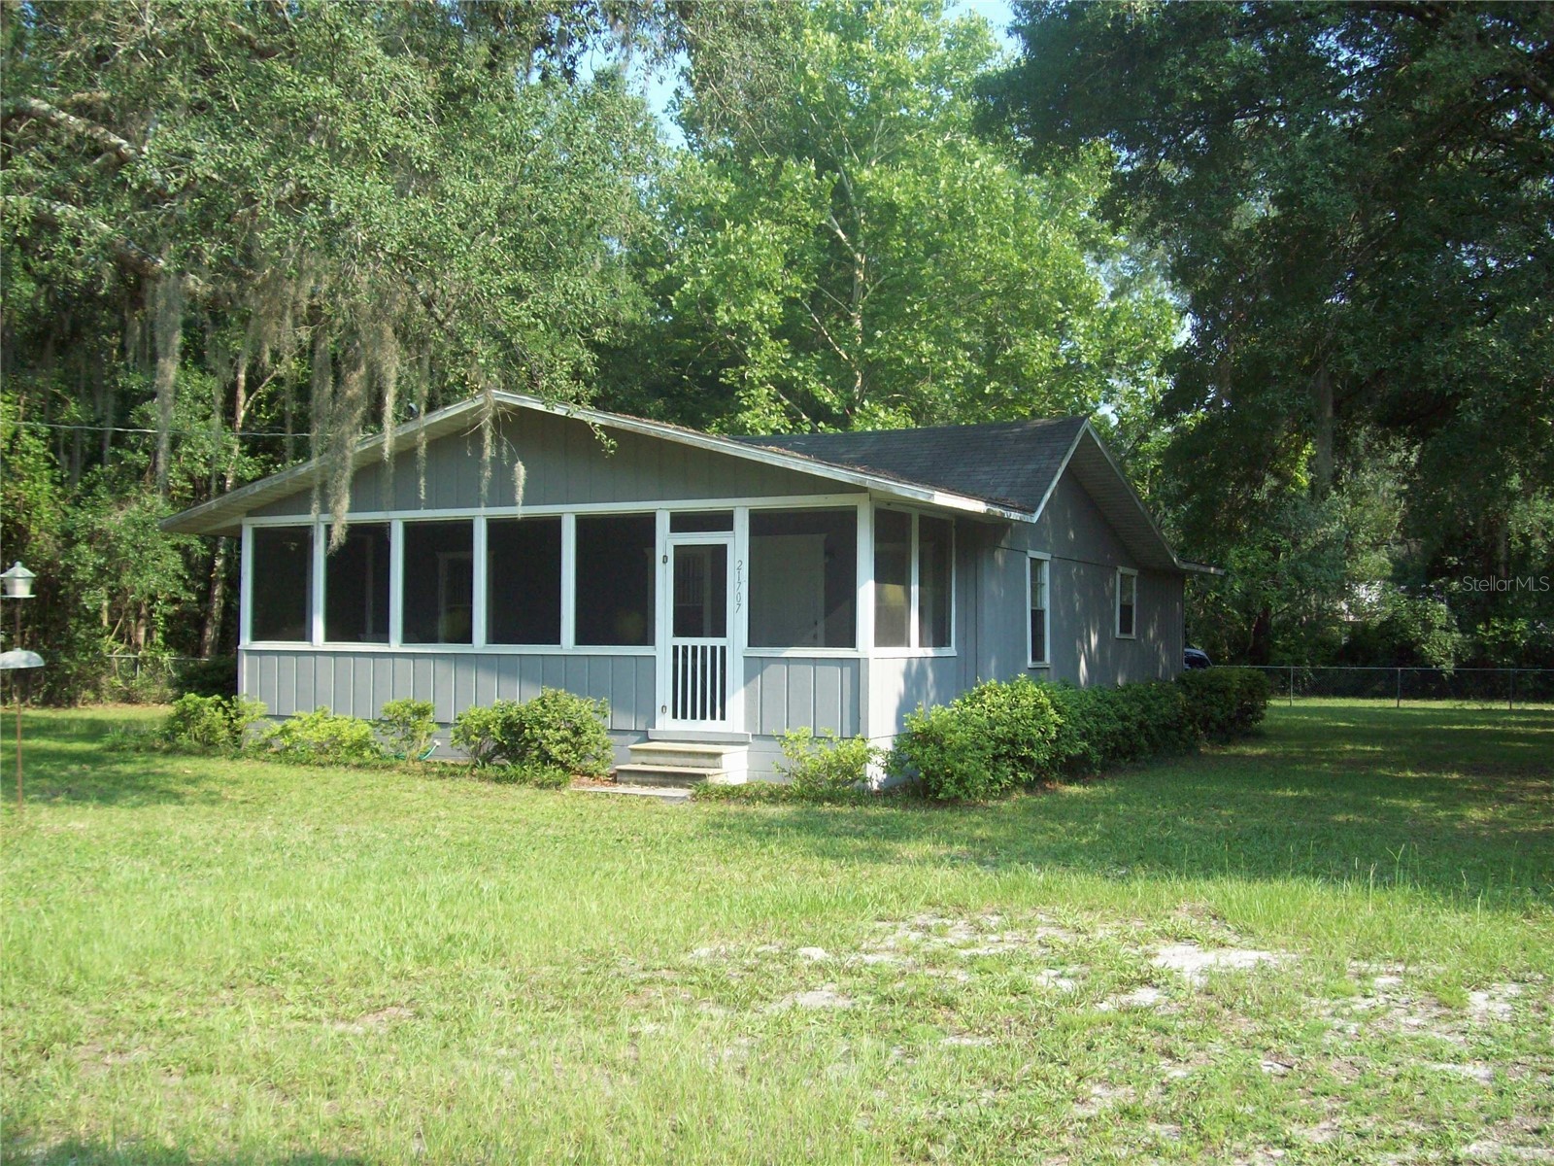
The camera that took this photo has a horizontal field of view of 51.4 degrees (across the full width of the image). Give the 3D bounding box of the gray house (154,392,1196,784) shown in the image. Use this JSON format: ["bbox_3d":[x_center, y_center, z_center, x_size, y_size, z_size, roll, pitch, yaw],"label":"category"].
[{"bbox_3d":[-0.269,0.189,22.791,10.394,4.154,11.885,-1,-2,28],"label":"gray house"}]

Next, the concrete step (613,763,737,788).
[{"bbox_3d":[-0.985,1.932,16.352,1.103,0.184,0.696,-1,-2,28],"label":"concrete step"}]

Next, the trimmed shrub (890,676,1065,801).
[{"bbox_3d":[1.906,1.462,15.990,1.192,1.133,2.186,-1,-2,28],"label":"trimmed shrub"}]

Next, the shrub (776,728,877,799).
[{"bbox_3d":[0.461,1.722,15.615,0.954,0.596,0.725,-1,-2,28],"label":"shrub"}]

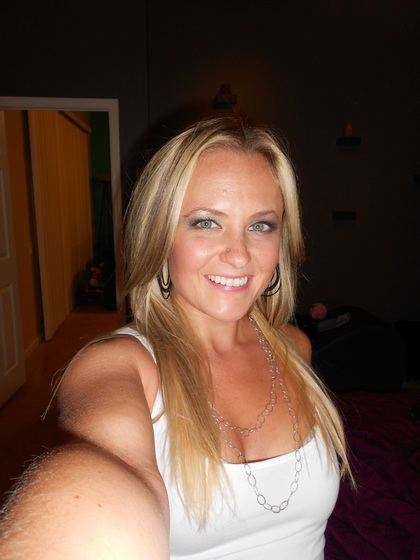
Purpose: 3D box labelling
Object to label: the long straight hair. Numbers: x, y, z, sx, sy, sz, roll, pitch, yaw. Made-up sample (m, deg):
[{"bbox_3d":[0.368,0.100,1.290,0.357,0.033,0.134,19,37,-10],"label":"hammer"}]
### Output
[{"bbox_3d":[0.027,0.040,0.600,0.275,0.495,0.250,-1,10,-14],"label":"long straight hair"}]

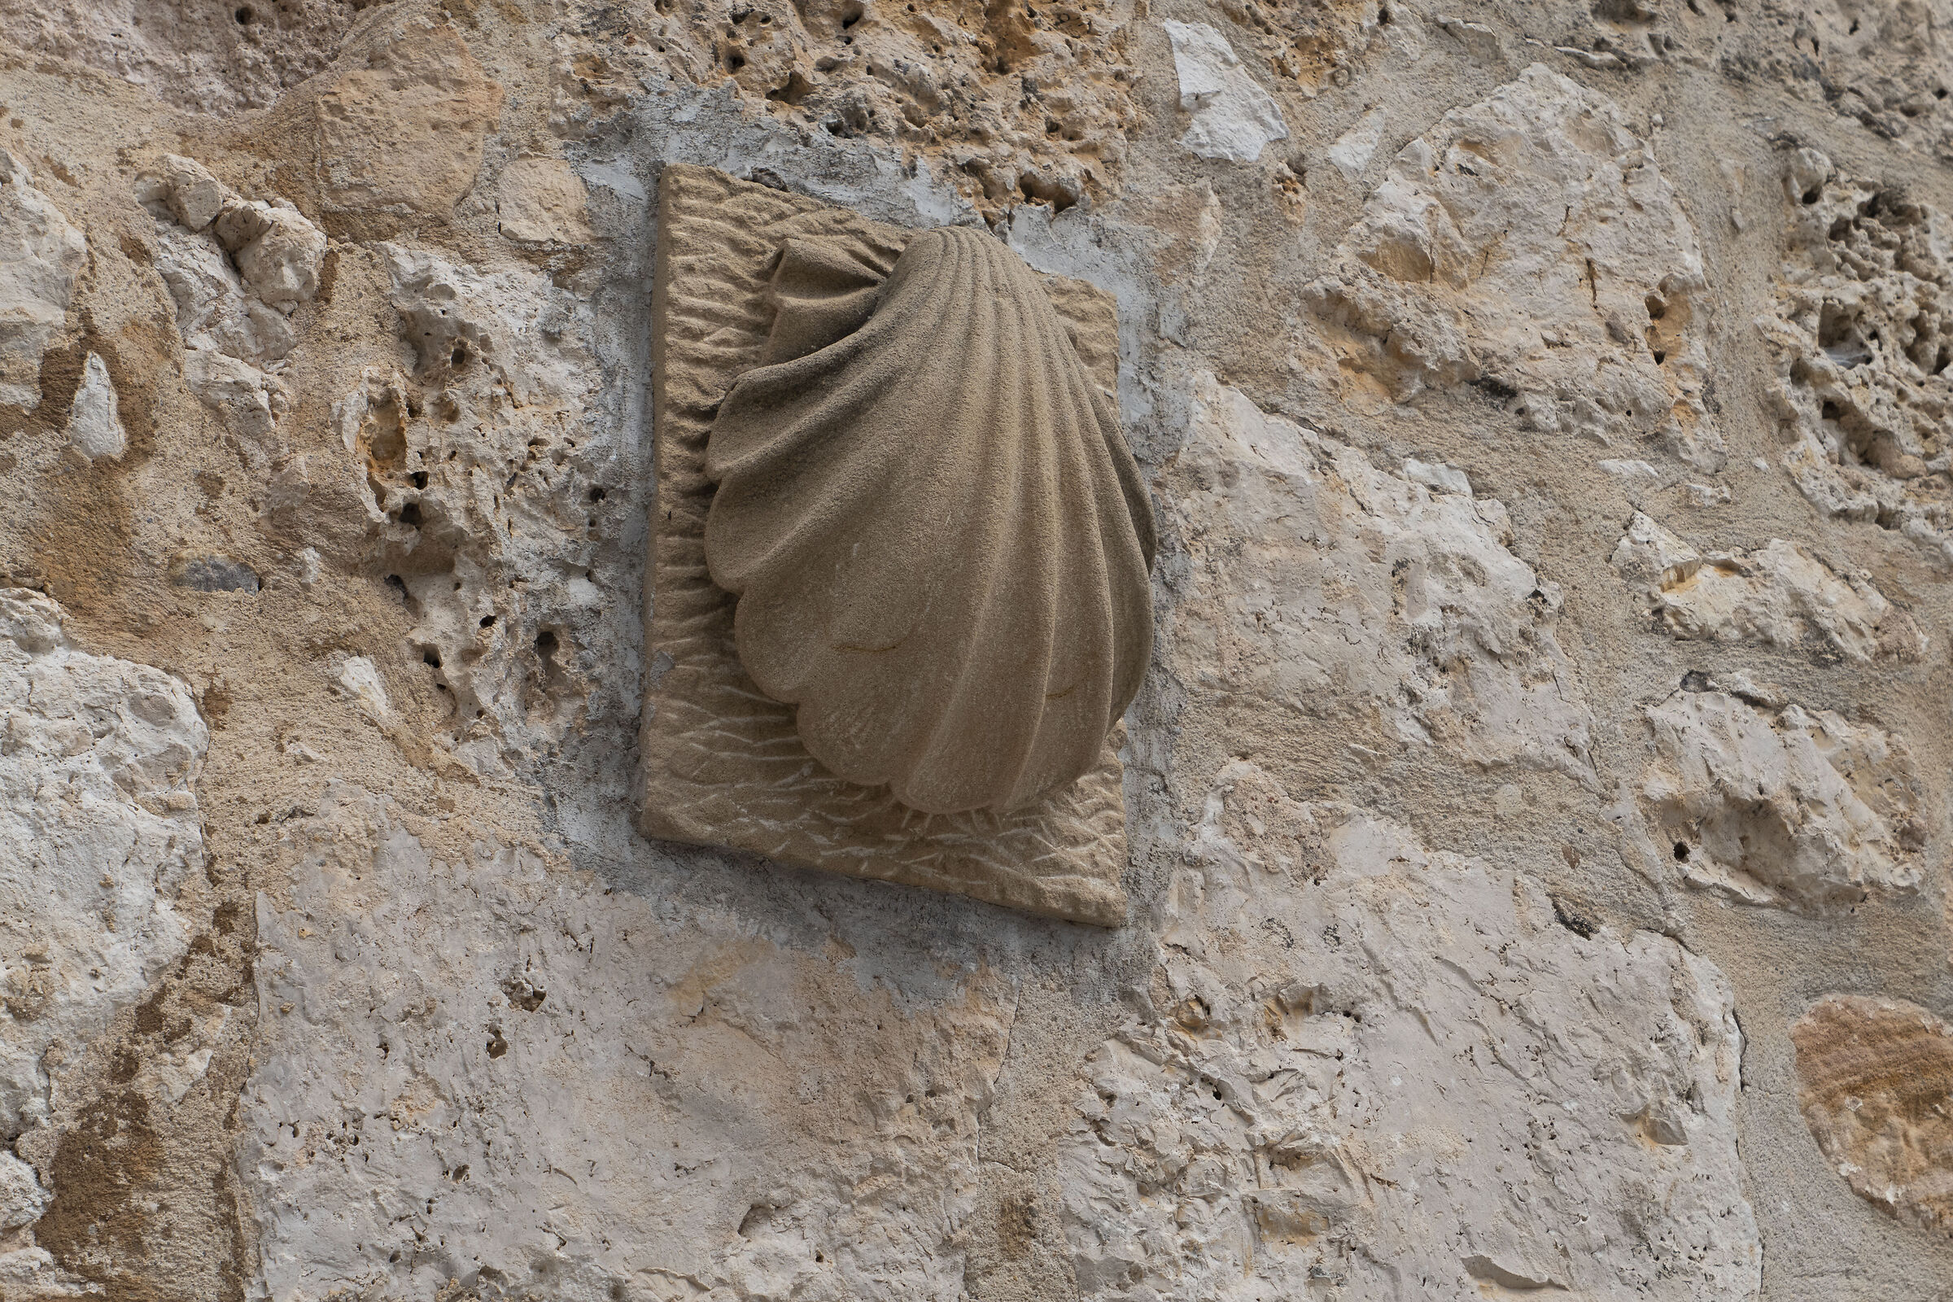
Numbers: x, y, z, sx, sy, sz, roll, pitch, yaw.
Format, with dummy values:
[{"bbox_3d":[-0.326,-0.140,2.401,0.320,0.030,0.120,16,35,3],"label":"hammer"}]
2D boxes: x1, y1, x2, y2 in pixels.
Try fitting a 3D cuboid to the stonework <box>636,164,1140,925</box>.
[{"bbox_3d":[-0.030,-0.073,2.249,0.312,0.402,0.100,12,-24,-29],"label":"stonework"}]

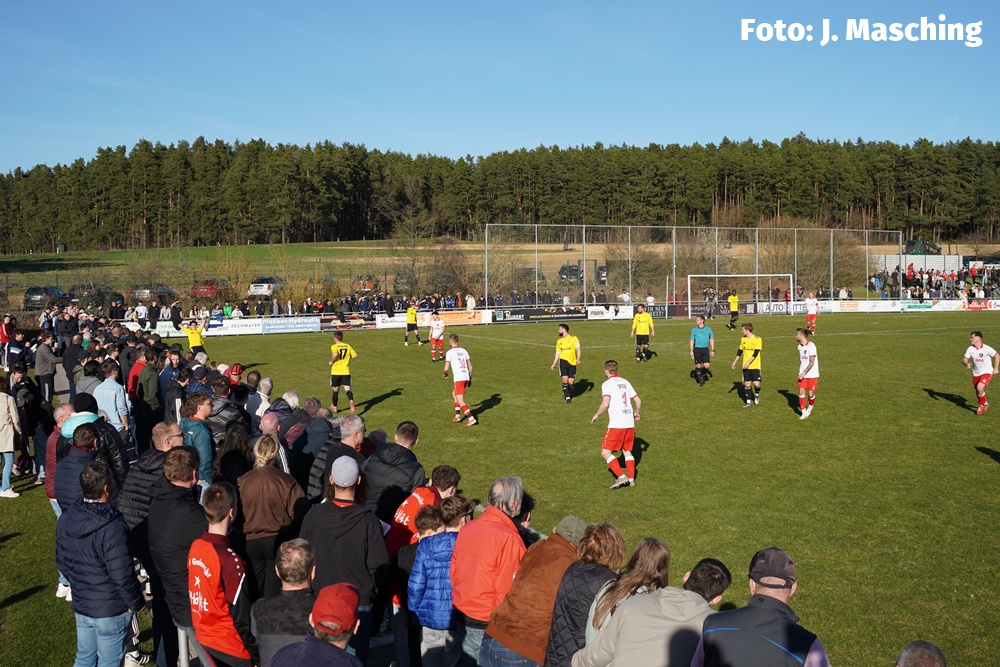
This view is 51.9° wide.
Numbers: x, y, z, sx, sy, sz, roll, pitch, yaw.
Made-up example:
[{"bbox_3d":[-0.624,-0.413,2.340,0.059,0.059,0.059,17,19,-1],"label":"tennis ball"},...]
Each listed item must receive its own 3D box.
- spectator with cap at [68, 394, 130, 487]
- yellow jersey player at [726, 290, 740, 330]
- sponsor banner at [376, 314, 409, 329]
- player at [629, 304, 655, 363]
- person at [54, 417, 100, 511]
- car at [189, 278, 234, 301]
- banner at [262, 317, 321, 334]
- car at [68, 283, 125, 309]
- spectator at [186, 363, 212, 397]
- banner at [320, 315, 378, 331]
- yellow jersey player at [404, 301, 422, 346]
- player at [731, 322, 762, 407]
[{"bbox_3d":[-3.755,1.501,9.546,0.600,1.879,0.420,1,4,30],"label":"spectator with cap"},{"bbox_3d":[11.009,-1.088,48.400,0.580,1.830,0.500,-1,3,-6],"label":"yellow jersey player"},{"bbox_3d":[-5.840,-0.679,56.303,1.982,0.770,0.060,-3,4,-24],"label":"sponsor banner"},{"bbox_3d":[4.492,0.004,32.448,0.660,1.839,0.400,0,3,10],"label":"player"},{"bbox_3d":[-3.256,1.588,8.150,0.510,1.770,0.350,0,3,14],"label":"person"},{"bbox_3d":[-18.740,-2.868,67.000,1.760,1.480,4.100,-1,3,-2],"label":"car"},{"bbox_3d":[-10.813,-0.443,53.507,3.022,0.770,0.060,-3,4,-24],"label":"banner"},{"bbox_3d":[-27.709,-2.572,70.500,1.820,1.570,4.550,0,4,11],"label":"car"},{"bbox_3d":[-4.077,1.316,13.850,0.520,1.762,0.380,2,5,45],"label":"spectator"},{"bbox_3d":[-7.720,-0.533,52.724,2.982,0.750,0.050,-2,4,-25],"label":"banner"},{"bbox_3d":[-3.564,-0.402,42.200,0.680,1.800,0.450,-2,3,-12],"label":"yellow jersey player"},{"bbox_3d":[5.360,0.668,22.250,0.620,1.770,0.450,1,4,27],"label":"player"}]

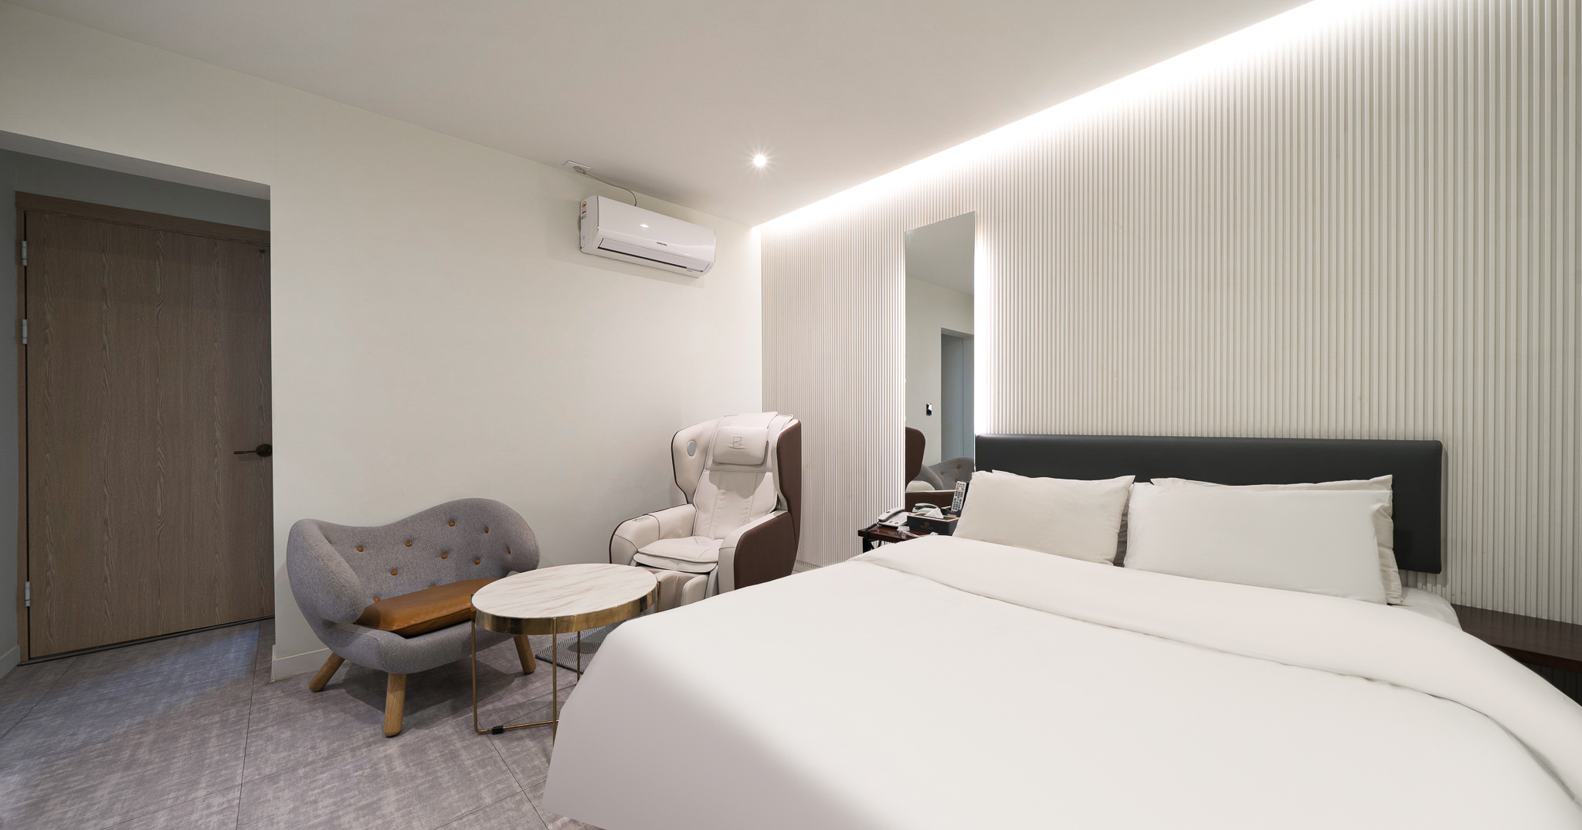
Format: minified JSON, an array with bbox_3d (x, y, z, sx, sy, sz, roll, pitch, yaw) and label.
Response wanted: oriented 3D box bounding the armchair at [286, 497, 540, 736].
[{"bbox_3d":[-1.529,0.766,2.215,0.760,0.690,0.860,0,0,32],"label":"armchair"}]

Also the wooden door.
[{"bbox_3d":[-3.156,0.079,2.680,0.870,2.060,0.070,-1,0,-44],"label":"wooden door"}]

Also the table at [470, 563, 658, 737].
[{"bbox_3d":[-0.844,0.882,2.020,0.650,0.450,0.650,-1,0,-44],"label":"table"}]

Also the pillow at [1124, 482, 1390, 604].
[{"bbox_3d":[1.565,0.420,1.839,0.700,0.410,0.150,0,-23,46],"label":"pillow"}]

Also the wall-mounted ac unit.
[{"bbox_3d":[-0.871,-1.109,3.320,0.820,0.290,0.230,-1,0,-44],"label":"wall-mounted ac unit"}]

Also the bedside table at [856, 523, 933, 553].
[{"bbox_3d":[0.690,0.851,2.852,0.410,0.475,0.460,-1,0,-44],"label":"bedside table"}]

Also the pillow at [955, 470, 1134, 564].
[{"bbox_3d":[1.095,0.433,2.342,0.700,0.410,0.150,0,-27,46],"label":"pillow"}]

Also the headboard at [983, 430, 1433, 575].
[{"bbox_3d":[1.532,0.298,2.232,0.080,0.415,1.535,-1,0,-44],"label":"headboard"}]

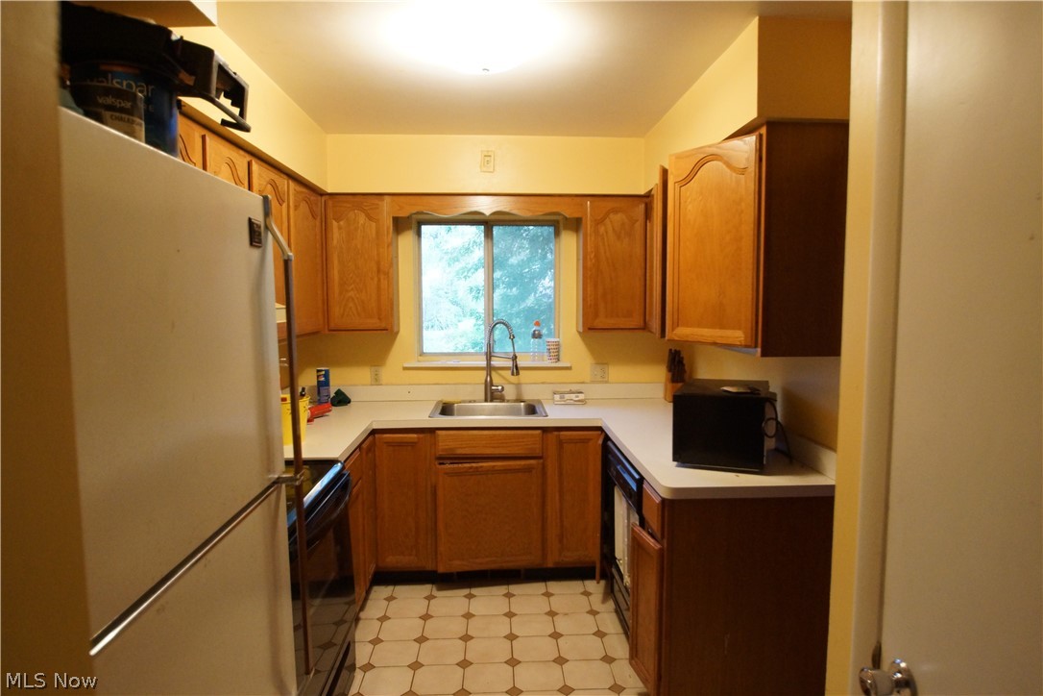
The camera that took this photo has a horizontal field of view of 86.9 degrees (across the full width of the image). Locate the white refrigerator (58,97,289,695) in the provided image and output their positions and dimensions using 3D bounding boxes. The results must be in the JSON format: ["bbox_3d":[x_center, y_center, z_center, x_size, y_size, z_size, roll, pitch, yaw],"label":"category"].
[{"bbox_3d":[-0.918,0.578,1.010,0.690,1.806,0.730,0,5,-3],"label":"white refrigerator"}]

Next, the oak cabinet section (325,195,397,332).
[{"bbox_3d":[-0.919,-0.475,3.204,0.370,0.750,0.280,0,5,-3],"label":"oak cabinet section"}]

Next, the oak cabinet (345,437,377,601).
[{"bbox_3d":[-1.064,0.885,2.543,0.585,0.850,0.700,0,5,-3],"label":"oak cabinet"}]

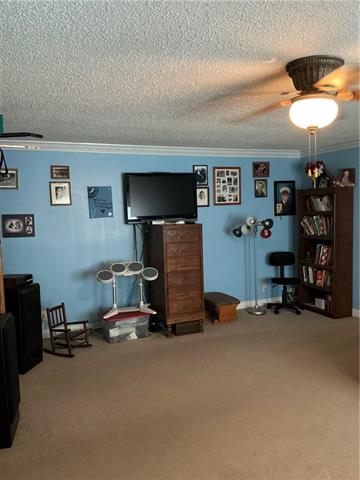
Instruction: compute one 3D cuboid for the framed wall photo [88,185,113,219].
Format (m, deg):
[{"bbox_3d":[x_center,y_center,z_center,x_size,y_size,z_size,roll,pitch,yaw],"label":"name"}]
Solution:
[{"bbox_3d":[-1.035,-0.485,5.057,0.305,0.412,0.020,-4,6,-23],"label":"framed wall photo"}]

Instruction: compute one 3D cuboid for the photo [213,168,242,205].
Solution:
[{"bbox_3d":[0.712,-0.792,5.791,0.463,0.567,0.025,-4,6,-23],"label":"photo"}]

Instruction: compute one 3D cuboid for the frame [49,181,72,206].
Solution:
[{"bbox_3d":[-1.524,-0.590,4.953,0.248,0.300,0.030,-3,4,-22],"label":"frame"}]

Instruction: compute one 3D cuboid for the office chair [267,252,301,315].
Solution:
[{"bbox_3d":[1.572,0.632,5.816,0.520,0.870,0.550,-2,5,-5],"label":"office chair"}]

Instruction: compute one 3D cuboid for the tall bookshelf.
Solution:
[{"bbox_3d":[2.105,0.162,5.668,0.310,1.800,0.720,-4,6,-23],"label":"tall bookshelf"}]

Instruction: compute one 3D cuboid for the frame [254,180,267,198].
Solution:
[{"bbox_3d":[1.262,-0.797,6.033,0.233,0.280,0.020,-4,6,-23],"label":"frame"}]

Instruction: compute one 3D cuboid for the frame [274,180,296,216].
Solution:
[{"bbox_3d":[1.694,-0.672,6.249,0.407,0.551,0.030,-3,4,-22],"label":"frame"}]

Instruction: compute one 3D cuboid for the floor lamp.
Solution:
[{"bbox_3d":[1.097,0.372,5.737,0.580,1.430,0.470,-4,6,-23],"label":"floor lamp"}]

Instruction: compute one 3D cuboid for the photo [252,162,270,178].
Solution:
[{"bbox_3d":[1.264,-1.096,6.049,0.303,0.232,0.030,-3,4,-22],"label":"photo"}]

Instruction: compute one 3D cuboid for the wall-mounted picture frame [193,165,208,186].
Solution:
[{"bbox_3d":[0.296,-0.946,5.667,0.233,0.288,0.030,-3,4,-22],"label":"wall-mounted picture frame"}]

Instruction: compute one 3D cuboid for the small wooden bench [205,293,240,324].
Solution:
[{"bbox_3d":[0.571,0.960,5.569,0.430,0.320,0.460,-4,6,-23],"label":"small wooden bench"}]

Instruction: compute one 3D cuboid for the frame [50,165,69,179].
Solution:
[{"bbox_3d":[-1.526,-0.861,4.936,0.226,0.159,0.030,-3,4,-22],"label":"frame"}]

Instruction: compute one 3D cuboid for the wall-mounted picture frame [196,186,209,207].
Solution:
[{"bbox_3d":[0.320,-0.634,5.696,0.229,0.290,0.030,-3,4,-22],"label":"wall-mounted picture frame"}]

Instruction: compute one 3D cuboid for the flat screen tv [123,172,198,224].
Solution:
[{"bbox_3d":[-0.246,-0.556,5.187,0.990,0.650,0.110,-4,6,-23],"label":"flat screen tv"}]

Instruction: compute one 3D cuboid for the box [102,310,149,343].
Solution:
[{"bbox_3d":[-0.698,1.062,4.859,0.556,0.298,0.397,-3,4,-22],"label":"box"}]

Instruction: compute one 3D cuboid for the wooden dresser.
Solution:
[{"bbox_3d":[-0.051,0.479,5.107,0.527,1.386,0.576,-3,4,-22],"label":"wooden dresser"}]

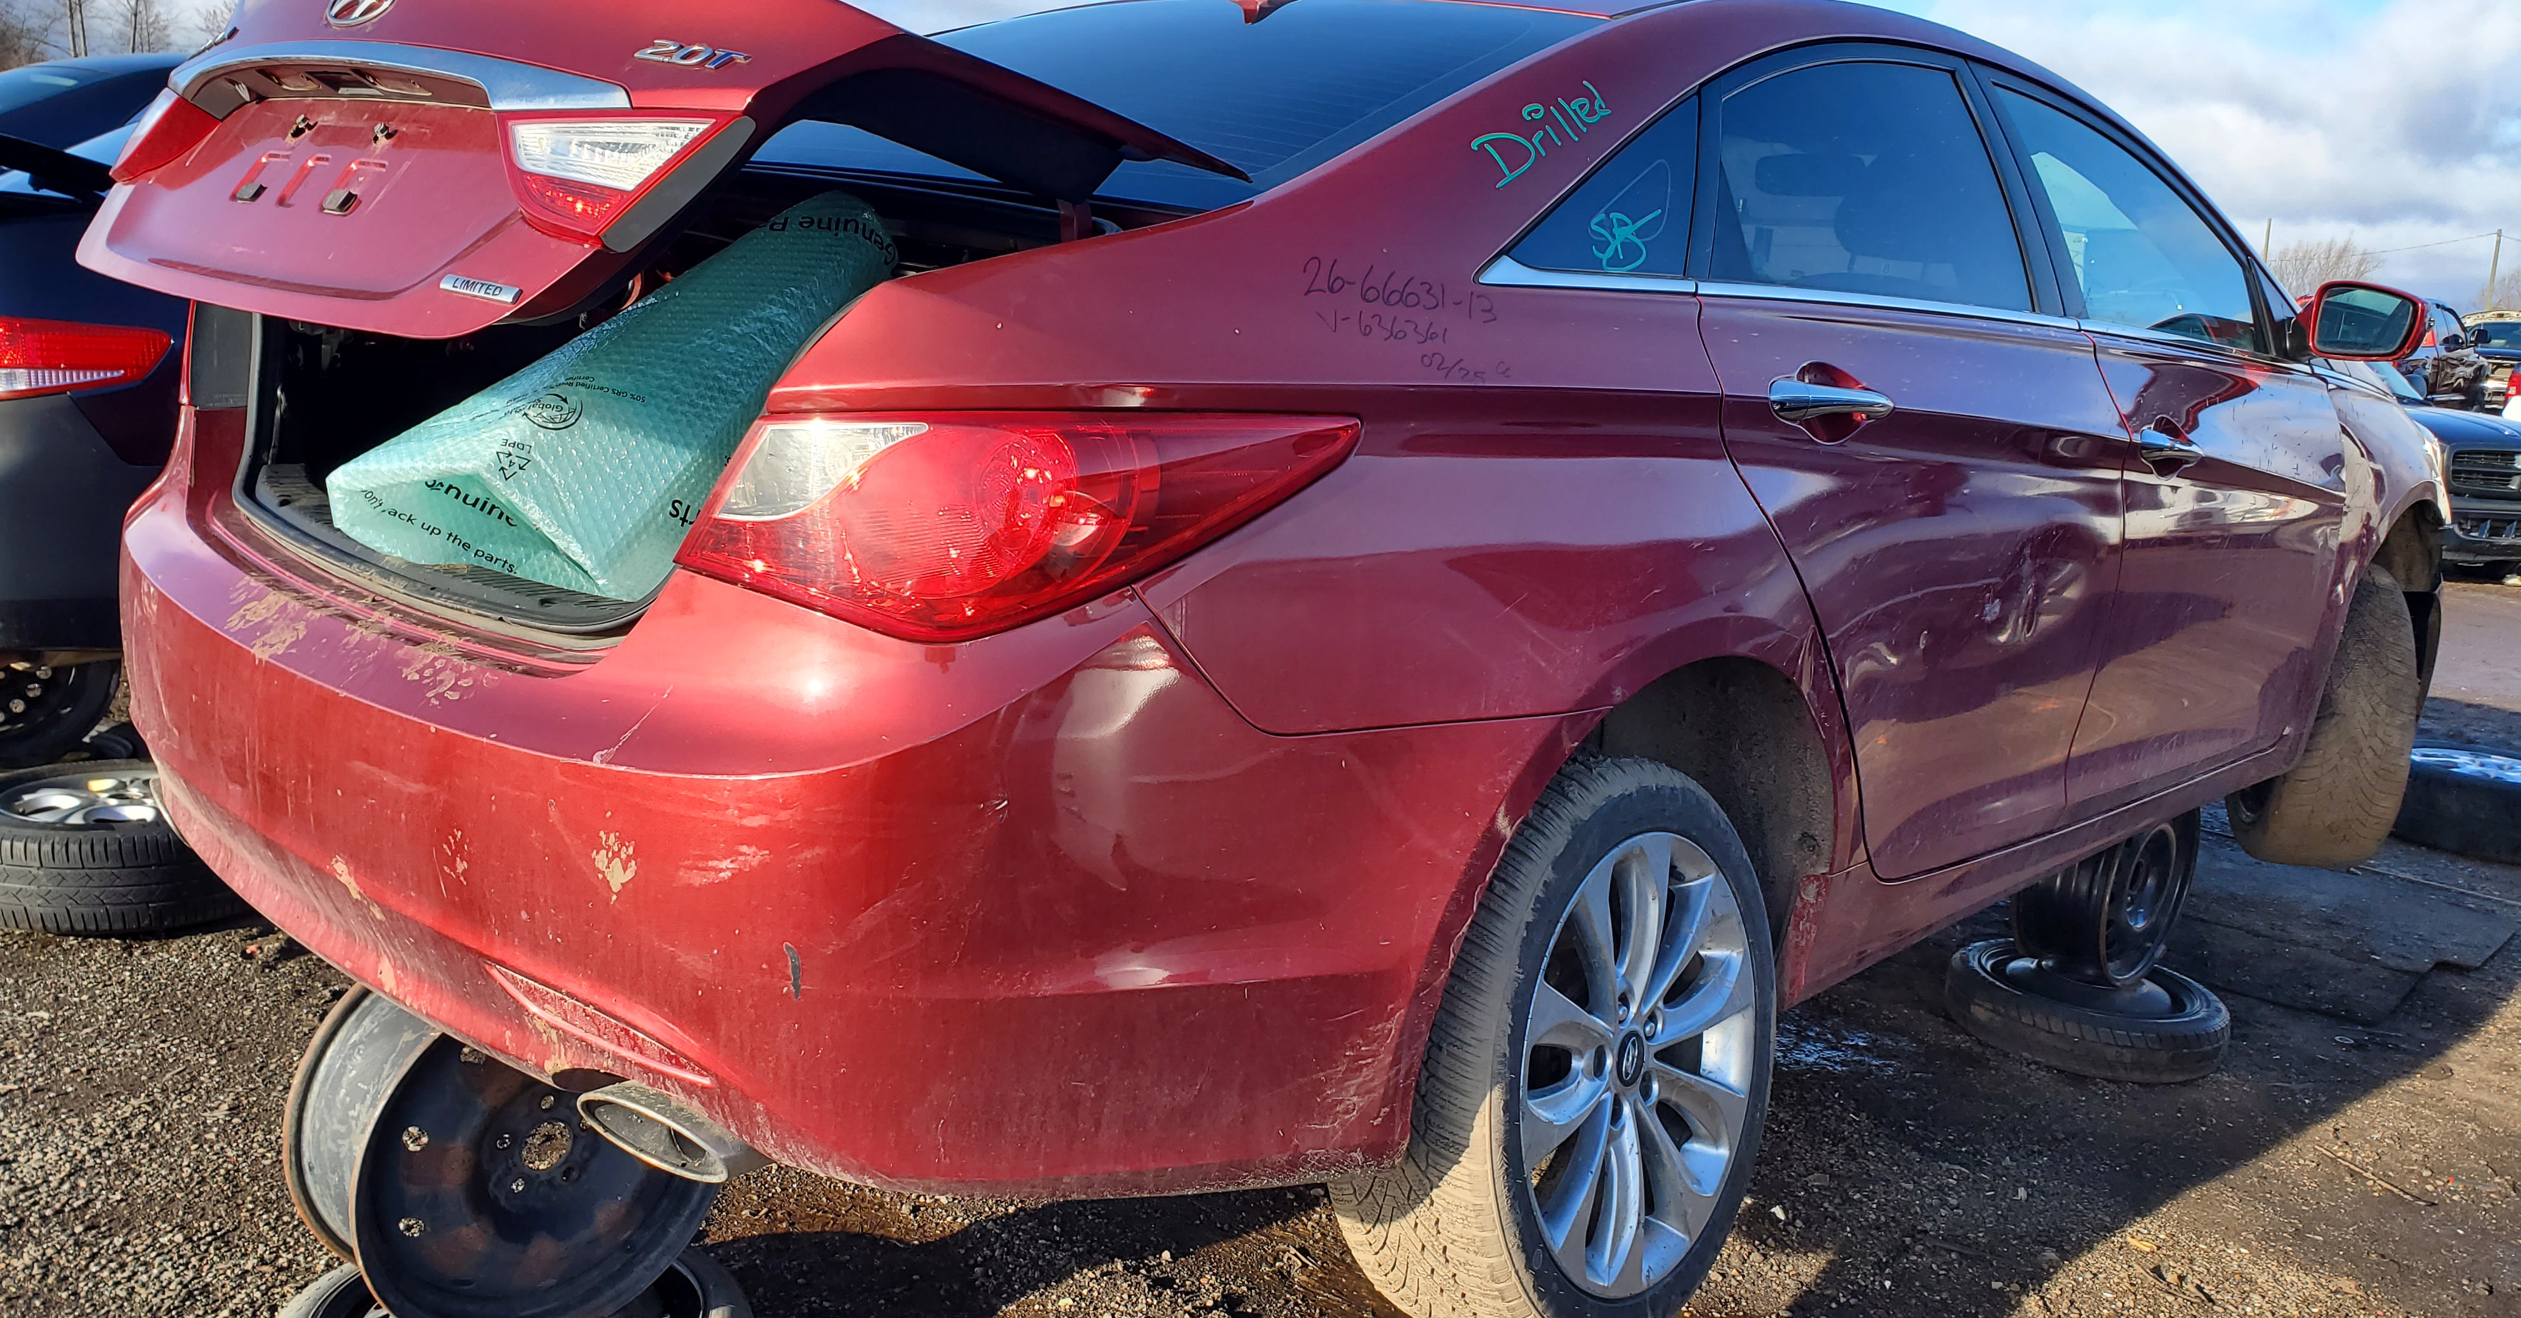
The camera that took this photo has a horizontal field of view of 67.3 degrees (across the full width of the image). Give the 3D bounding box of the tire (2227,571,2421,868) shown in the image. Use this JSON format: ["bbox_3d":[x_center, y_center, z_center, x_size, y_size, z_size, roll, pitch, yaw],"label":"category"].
[{"bbox_3d":[2.264,0.114,4.072,0.235,0.660,0.660,9,12,16],"label":"tire"}]

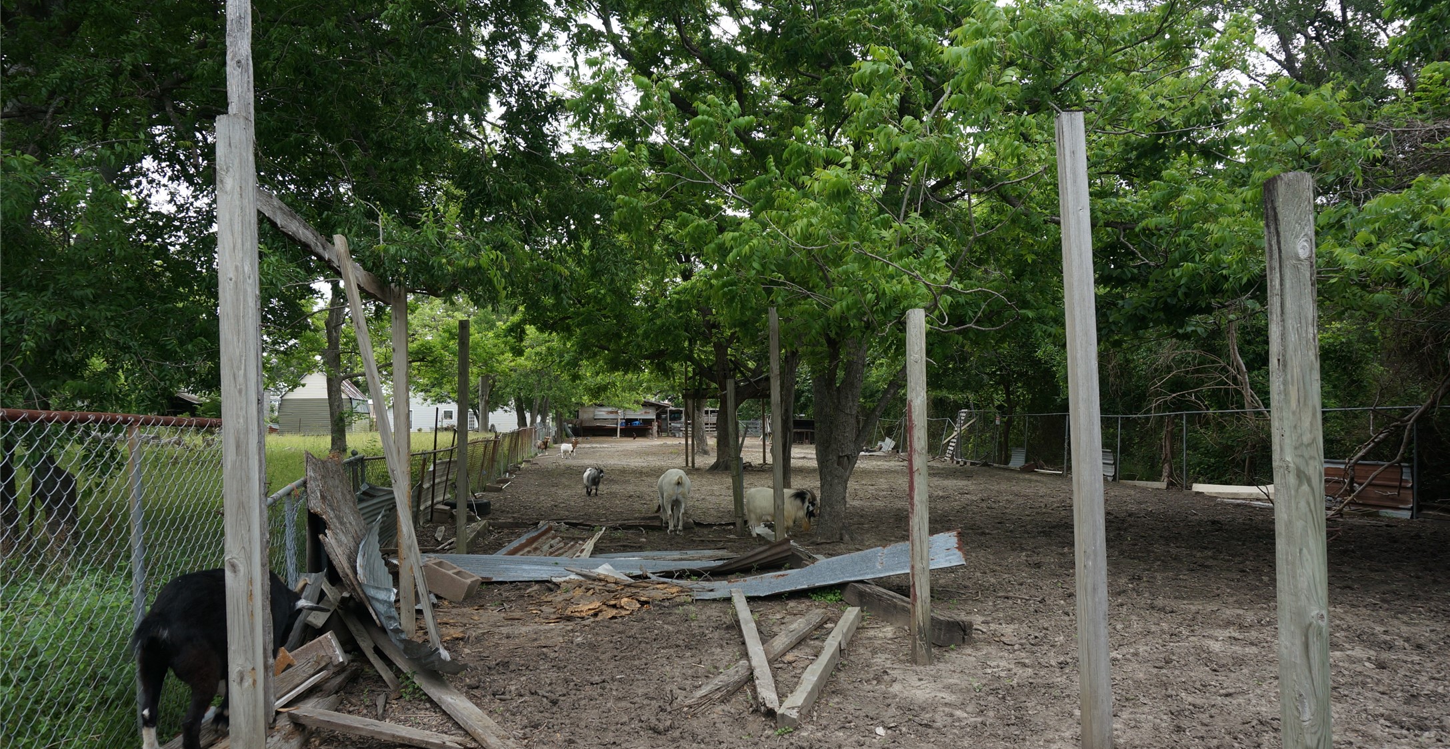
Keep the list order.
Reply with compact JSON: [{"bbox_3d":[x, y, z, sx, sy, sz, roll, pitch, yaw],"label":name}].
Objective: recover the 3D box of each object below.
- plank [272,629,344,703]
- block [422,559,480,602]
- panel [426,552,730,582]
[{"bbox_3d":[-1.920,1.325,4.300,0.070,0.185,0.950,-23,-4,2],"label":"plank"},{"bbox_3d":[-2.251,1.703,7.950,0.395,0.194,0.190,20,4,14],"label":"block"},{"bbox_3d":[-1.489,1.724,8.634,2.850,0.090,0.703,0,3,0],"label":"panel"}]

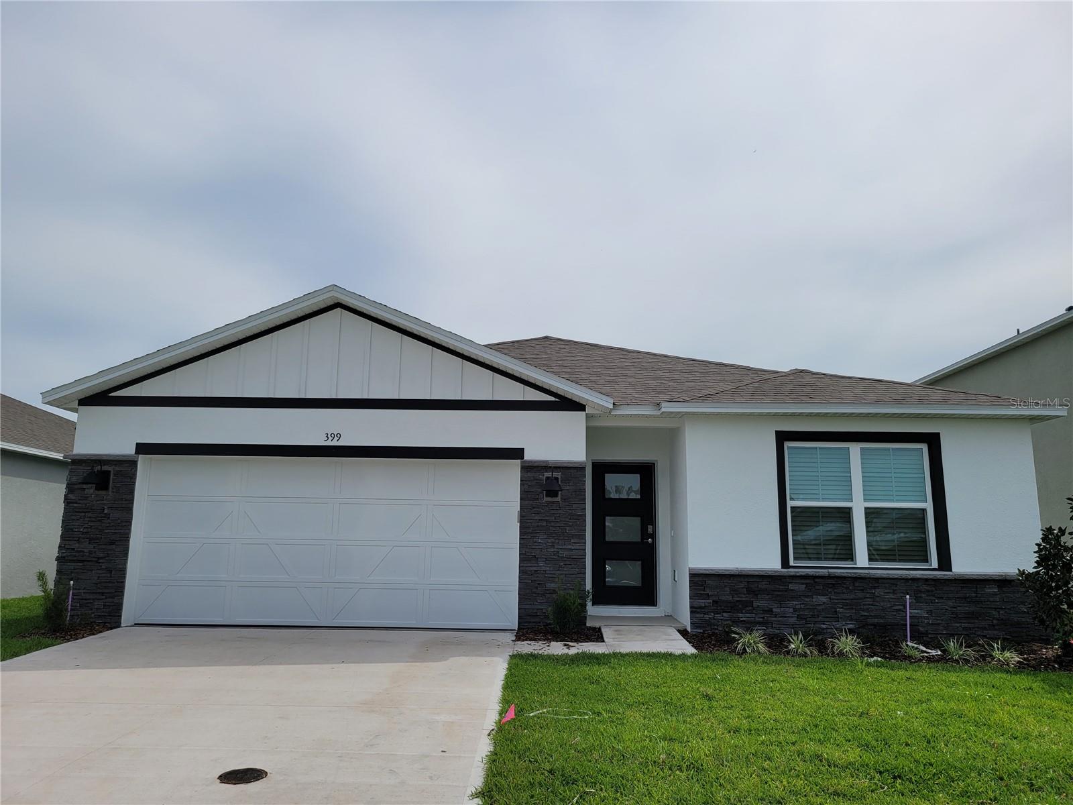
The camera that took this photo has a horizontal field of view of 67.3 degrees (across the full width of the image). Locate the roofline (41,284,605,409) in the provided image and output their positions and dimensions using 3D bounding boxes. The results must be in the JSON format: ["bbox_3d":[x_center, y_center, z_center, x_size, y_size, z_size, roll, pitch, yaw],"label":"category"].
[{"bbox_3d":[-2.650,-0.677,10.478,7.247,1.620,0.451,1,-10,1],"label":"roofline"}]

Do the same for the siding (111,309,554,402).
[{"bbox_3d":[-2.626,-0.651,10.549,5.847,1.214,0.120,1,-10,1],"label":"siding"}]

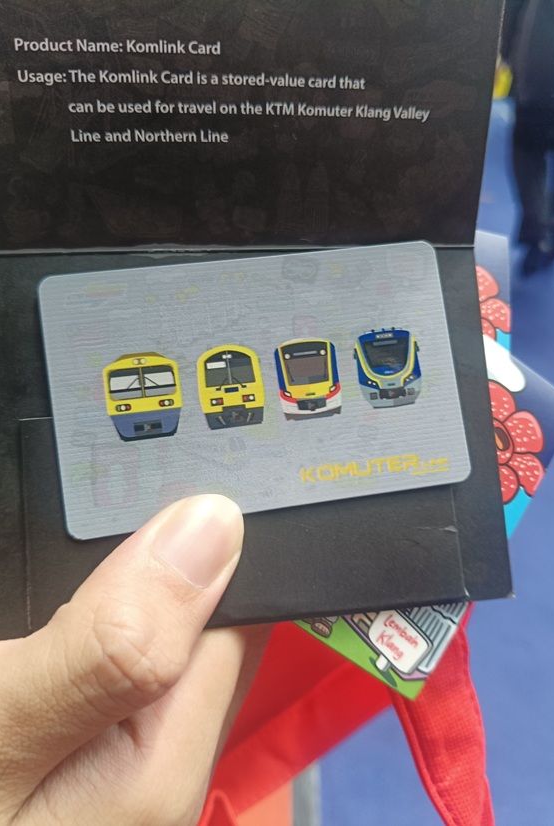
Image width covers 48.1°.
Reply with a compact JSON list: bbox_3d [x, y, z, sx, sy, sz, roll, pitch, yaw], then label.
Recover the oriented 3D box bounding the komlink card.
[{"bbox_3d":[-0.003,-0.007,0.131,0.086,0.001,0.054,-8,86,-9],"label":"komlink card"}]

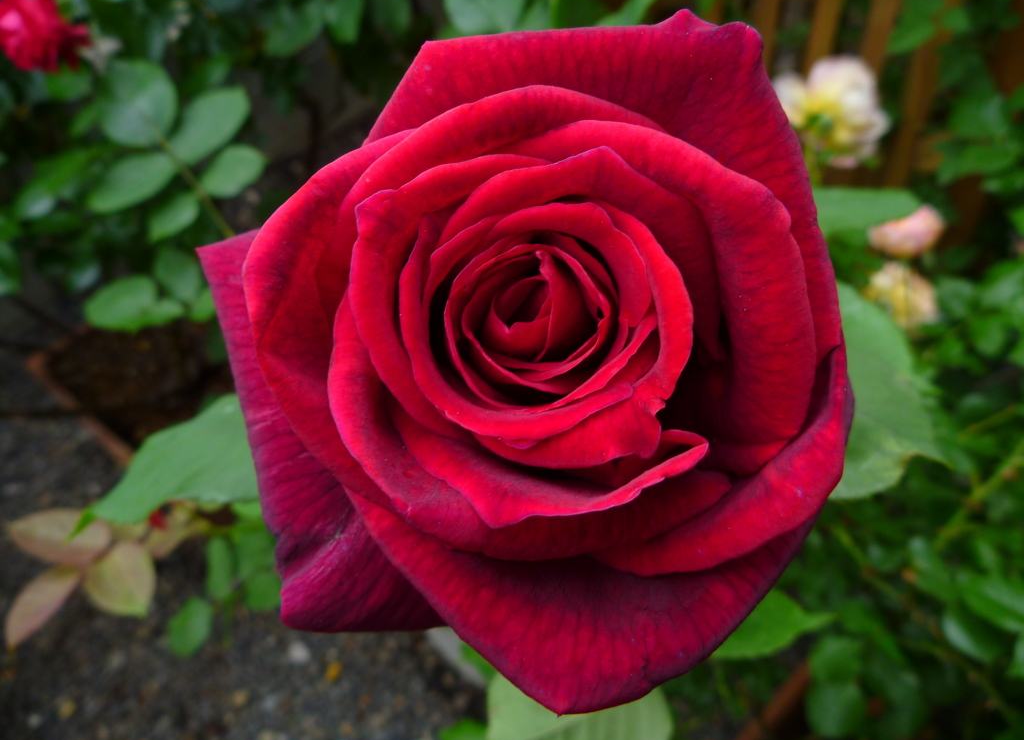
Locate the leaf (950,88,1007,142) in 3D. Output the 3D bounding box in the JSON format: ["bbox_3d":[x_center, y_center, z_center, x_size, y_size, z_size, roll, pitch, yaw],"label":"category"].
[{"bbox_3d":[0.451,-0.244,0.800,0.060,0.040,0.016,43,18,19],"label":"leaf"}]

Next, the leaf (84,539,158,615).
[{"bbox_3d":[-0.247,0.134,0.530,0.037,0.013,0.053,-21,70,-26],"label":"leaf"}]

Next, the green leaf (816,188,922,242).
[{"bbox_3d":[0.137,-0.064,0.340,0.059,0.012,0.047,8,42,9],"label":"green leaf"}]

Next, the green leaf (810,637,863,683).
[{"bbox_3d":[0.243,0.217,0.620,0.039,0.010,0.036,2,60,8],"label":"green leaf"}]

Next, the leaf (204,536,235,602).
[{"bbox_3d":[-0.191,0.130,0.540,0.018,0.010,0.042,-5,70,-18],"label":"leaf"}]

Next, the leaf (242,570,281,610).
[{"bbox_3d":[-0.163,0.145,0.540,0.022,0.009,0.026,-34,76,-24],"label":"leaf"}]

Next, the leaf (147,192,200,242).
[{"bbox_3d":[-0.188,-0.085,0.460,0.026,0.008,0.037,33,64,10],"label":"leaf"}]

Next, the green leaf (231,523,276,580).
[{"bbox_3d":[-0.162,0.114,0.520,0.027,0.010,0.039,-17,64,-8],"label":"green leaf"}]

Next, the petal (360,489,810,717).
[{"bbox_3d":[0.014,0.046,0.163,0.090,0.038,0.043,0,76,0],"label":"petal"}]

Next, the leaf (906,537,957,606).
[{"bbox_3d":[0.280,0.134,0.550,0.023,0.012,0.049,-29,56,4],"label":"leaf"}]

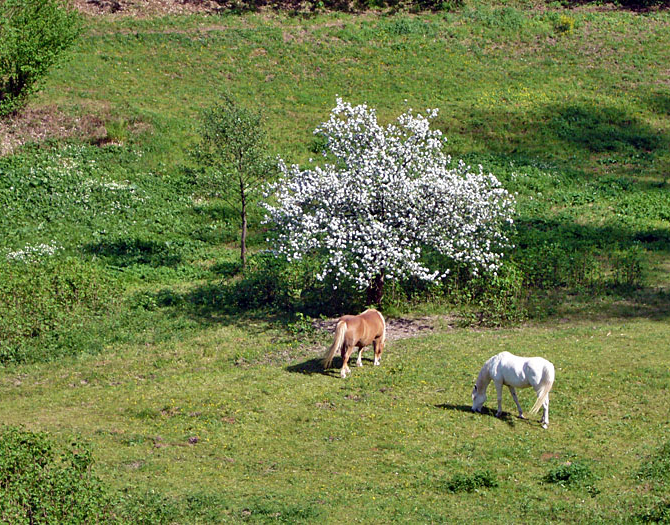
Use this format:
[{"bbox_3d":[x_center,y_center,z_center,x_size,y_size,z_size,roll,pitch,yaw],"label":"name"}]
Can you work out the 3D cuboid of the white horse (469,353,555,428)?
[{"bbox_3d":[3.785,2.658,43.846,1.950,1.450,0.500,10,15,42],"label":"white horse"}]

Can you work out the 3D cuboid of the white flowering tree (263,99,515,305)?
[{"bbox_3d":[1.436,-1.545,54.854,6.500,5.500,5.800,0,11,0],"label":"white flowering tree"}]

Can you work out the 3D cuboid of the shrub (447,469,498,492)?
[{"bbox_3d":[2.650,4.100,39.437,1.000,0.300,0.720,0,11,0],"label":"shrub"}]

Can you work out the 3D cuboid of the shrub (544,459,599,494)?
[{"bbox_3d":[4.532,4.029,39.489,1.040,0.420,0.850,0,11,0],"label":"shrub"}]

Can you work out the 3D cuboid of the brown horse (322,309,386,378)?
[{"bbox_3d":[0.483,1.787,48.458,0.600,1.400,2.000,6,13,29],"label":"brown horse"}]

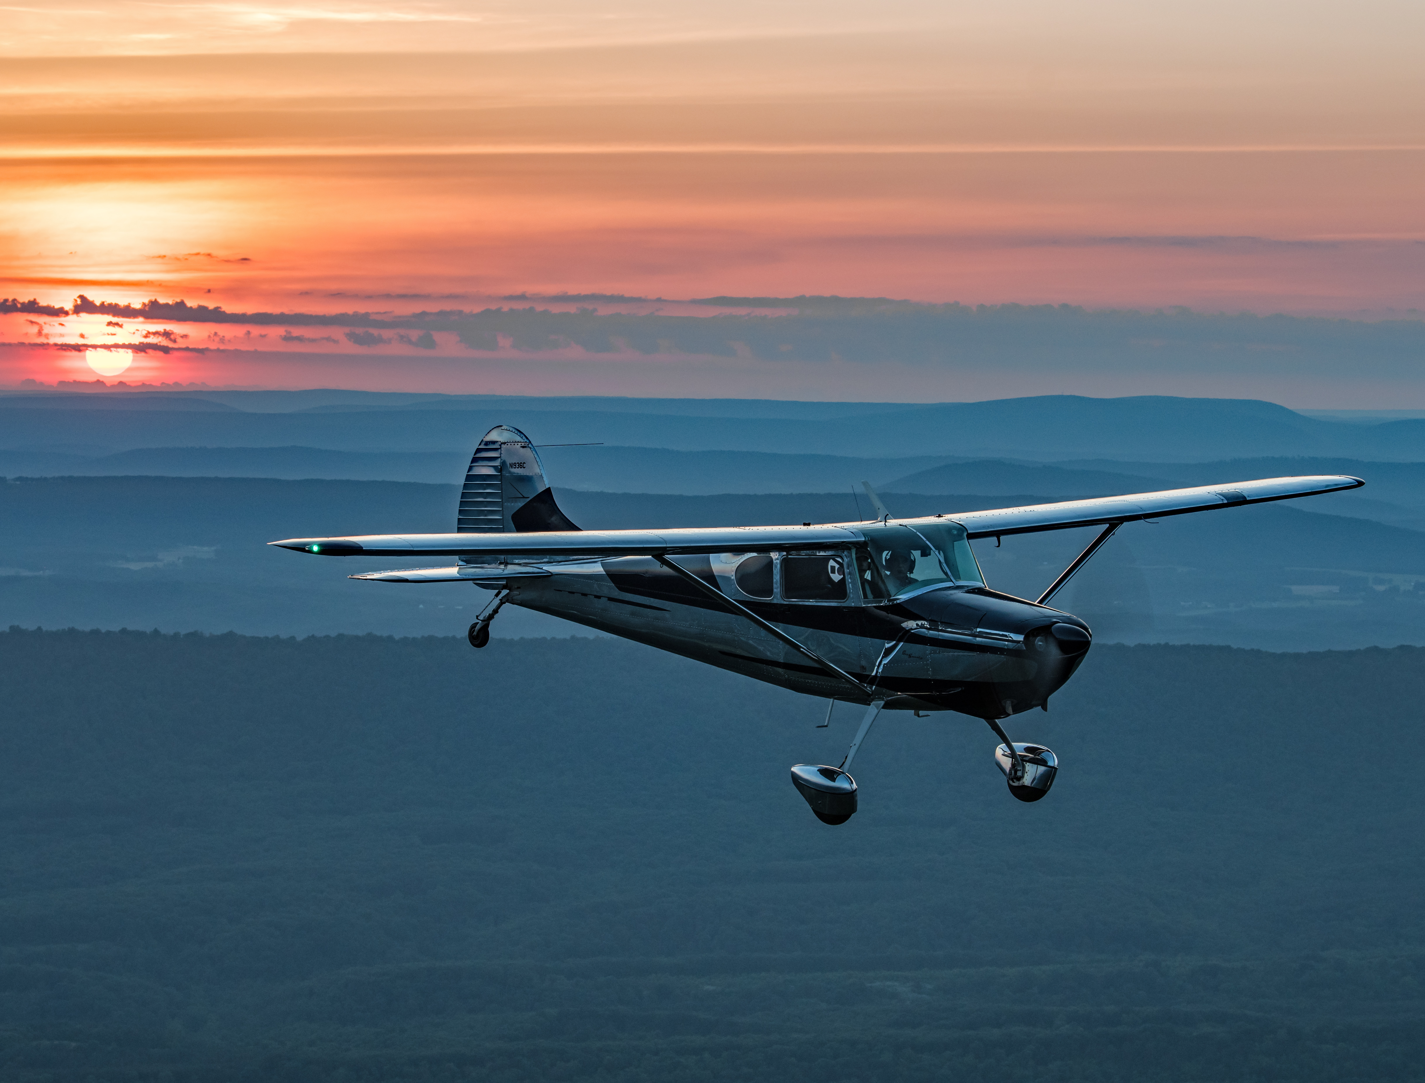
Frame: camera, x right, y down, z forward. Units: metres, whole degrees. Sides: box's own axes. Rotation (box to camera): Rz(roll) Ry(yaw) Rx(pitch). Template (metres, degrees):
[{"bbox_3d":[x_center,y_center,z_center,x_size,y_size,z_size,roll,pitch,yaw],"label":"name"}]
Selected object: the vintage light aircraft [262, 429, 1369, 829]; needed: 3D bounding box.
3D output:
[{"bbox_3d":[0.286,0.561,37.230,10.970,2.770,7.620,-4,5,-39],"label":"vintage light aircraft"}]

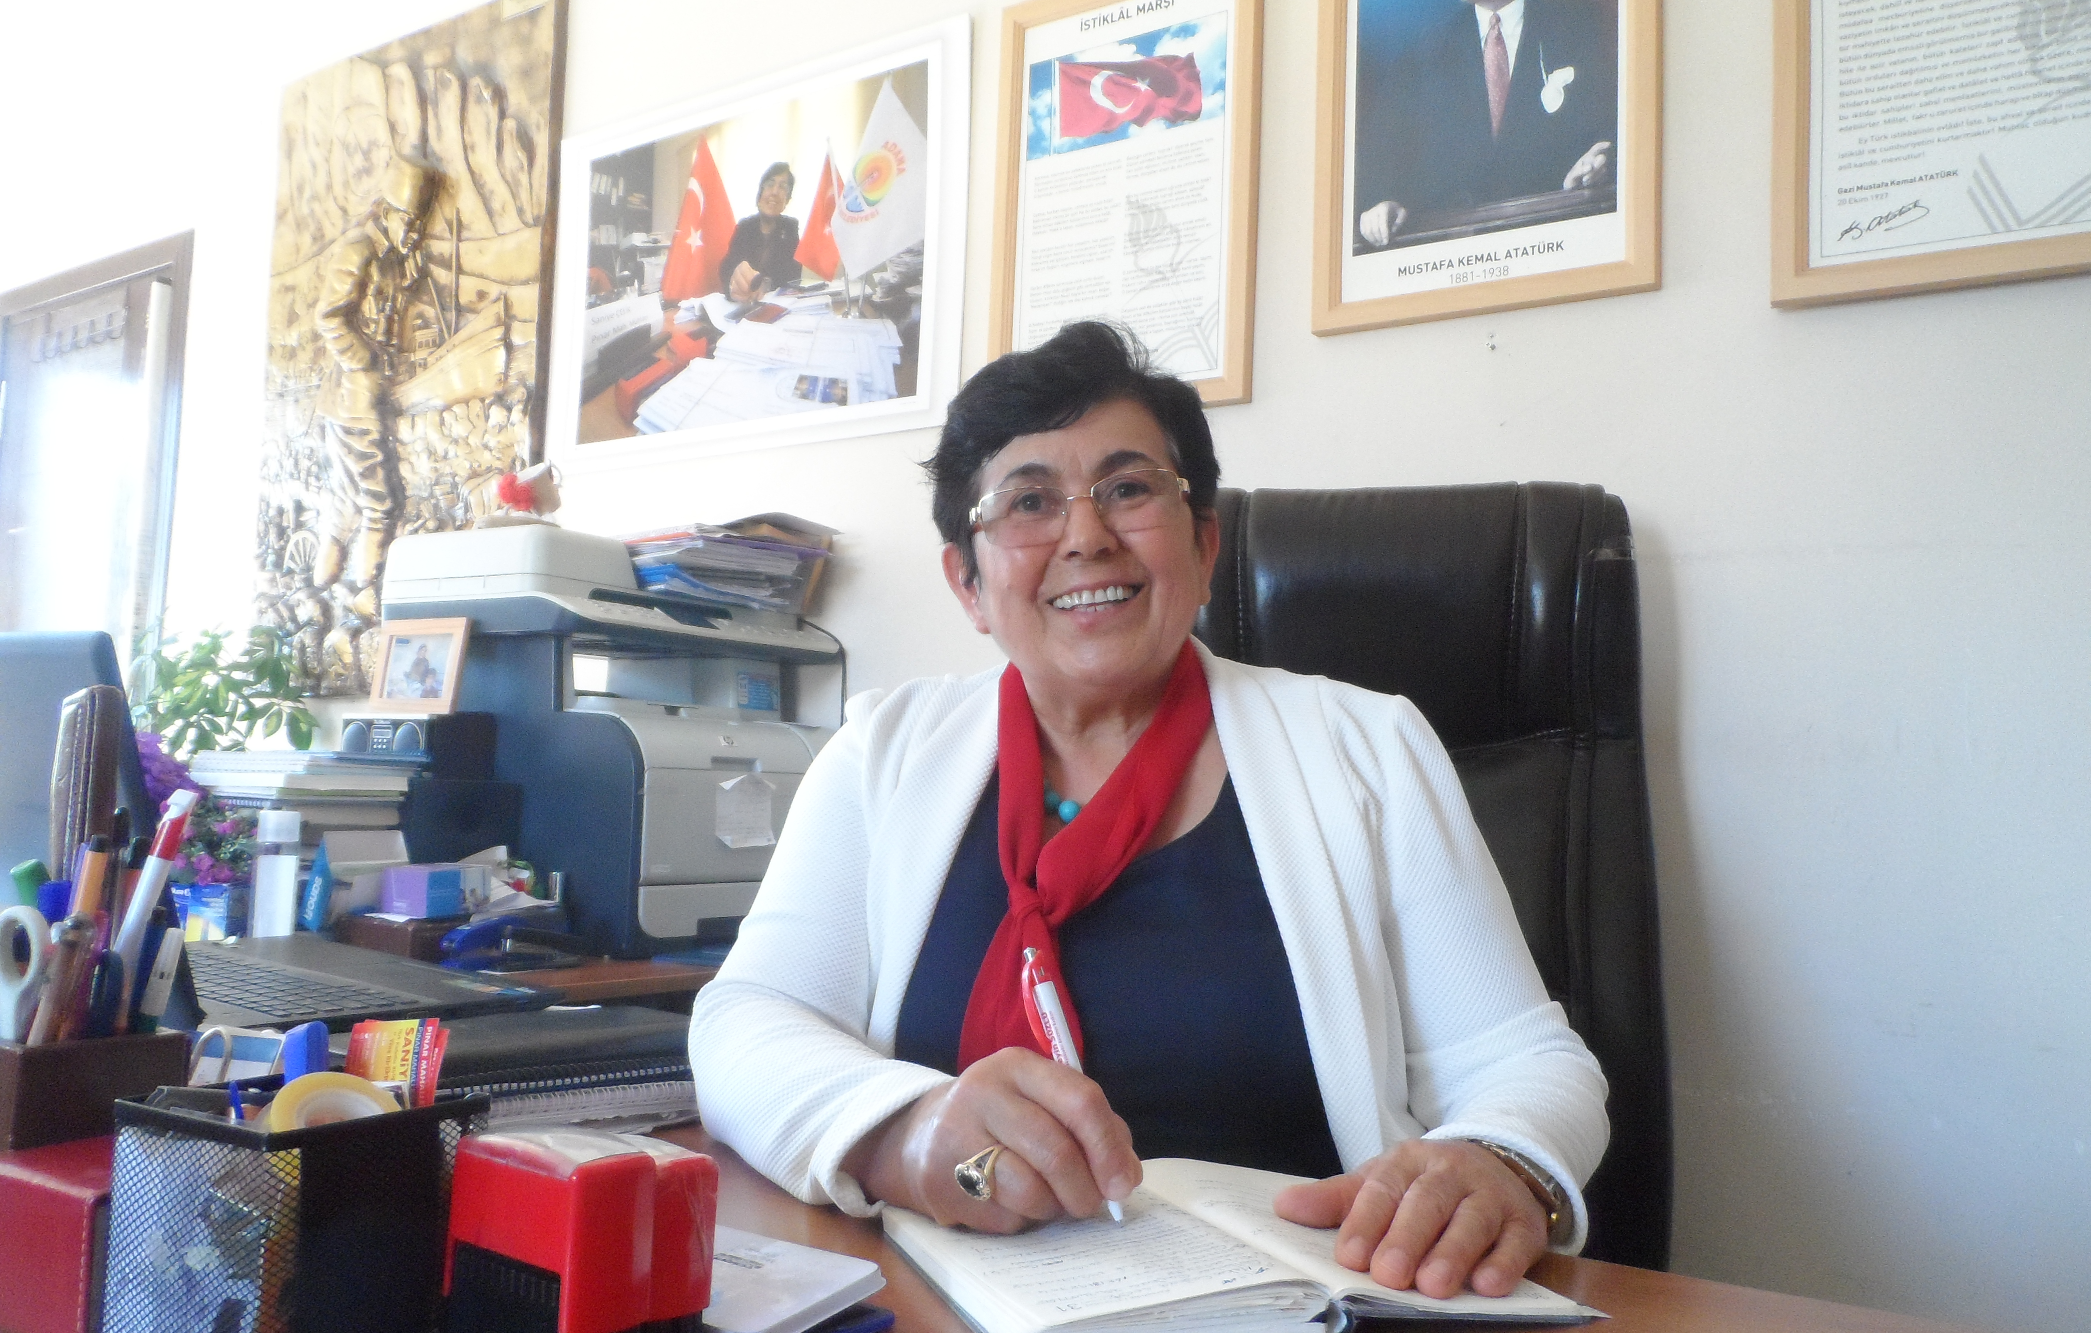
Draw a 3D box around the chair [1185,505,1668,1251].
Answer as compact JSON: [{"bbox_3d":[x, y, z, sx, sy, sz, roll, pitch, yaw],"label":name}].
[{"bbox_3d":[0.154,0.455,1.127,0.650,1.260,0.710,0,-4,27],"label":"chair"}]

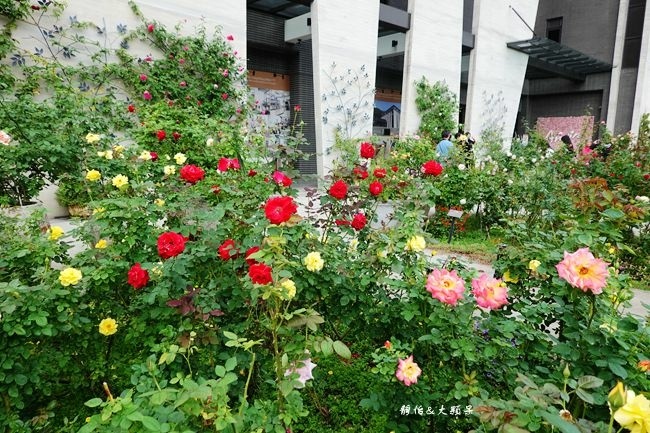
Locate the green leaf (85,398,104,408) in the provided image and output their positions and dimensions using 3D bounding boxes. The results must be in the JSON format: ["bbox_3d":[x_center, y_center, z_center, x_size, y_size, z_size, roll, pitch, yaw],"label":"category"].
[{"bbox_3d":[-0.585,0.475,1.100,0.049,0.010,0.028,-5,38,-15],"label":"green leaf"}]

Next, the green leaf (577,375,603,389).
[{"bbox_3d":[0.612,0.381,1.000,0.058,0.028,0.032,6,10,33],"label":"green leaf"}]

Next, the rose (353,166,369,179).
[{"bbox_3d":[0.209,-0.256,2.550,0.088,0.068,0.070,1,9,5],"label":"rose"}]

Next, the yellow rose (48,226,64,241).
[{"bbox_3d":[-1.147,0.073,1.850,0.066,0.058,0.055,-4,10,-23],"label":"yellow rose"}]

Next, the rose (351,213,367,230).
[{"bbox_3d":[0.188,0.028,2.400,0.082,0.095,0.075,1,9,4],"label":"rose"}]

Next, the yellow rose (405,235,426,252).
[{"bbox_3d":[0.376,0.112,1.800,0.087,0.071,0.075,2,10,12],"label":"yellow rose"}]

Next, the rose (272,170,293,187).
[{"bbox_3d":[-0.206,-0.184,2.100,0.092,0.074,0.080,-1,10,-6],"label":"rose"}]

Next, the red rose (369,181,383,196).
[{"bbox_3d":[0.262,-0.145,2.250,0.069,0.079,0.065,1,10,7],"label":"red rose"}]

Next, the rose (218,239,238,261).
[{"bbox_3d":[-0.434,0.148,1.950,0.090,0.092,0.070,-2,9,-13],"label":"rose"}]

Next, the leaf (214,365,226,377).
[{"bbox_3d":[-0.345,0.508,1.430,0.038,0.038,0.025,-3,10,-14],"label":"leaf"}]

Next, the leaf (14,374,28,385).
[{"bbox_3d":[-0.981,0.527,1.400,0.042,0.010,0.035,16,45,-9],"label":"leaf"}]

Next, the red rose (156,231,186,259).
[{"bbox_3d":[-0.585,0.107,1.650,0.108,0.100,0.075,-2,9,-12],"label":"red rose"}]

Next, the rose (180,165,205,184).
[{"bbox_3d":[-0.627,-0.199,2.050,0.112,0.085,0.095,-1,9,-6],"label":"rose"}]

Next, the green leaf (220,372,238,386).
[{"bbox_3d":[-0.313,0.534,1.420,0.056,0.044,0.035,-2,10,-13],"label":"green leaf"}]

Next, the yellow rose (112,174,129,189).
[{"bbox_3d":[-1.015,-0.174,2.150,0.075,0.066,0.060,-5,11,-25],"label":"yellow rose"}]

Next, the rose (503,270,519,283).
[{"bbox_3d":[0.707,0.230,1.650,0.062,0.052,0.050,2,9,12],"label":"rose"}]

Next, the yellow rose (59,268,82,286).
[{"bbox_3d":[-1.028,0.246,1.750,0.093,0.071,0.070,-5,10,-31],"label":"yellow rose"}]

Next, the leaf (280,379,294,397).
[{"bbox_3d":[-0.134,0.612,1.550,0.048,0.061,0.030,-1,10,-5],"label":"leaf"}]

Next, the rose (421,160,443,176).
[{"bbox_3d":[0.504,-0.227,2.050,0.099,0.072,0.090,2,10,14],"label":"rose"}]

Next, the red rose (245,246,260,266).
[{"bbox_3d":[-0.293,0.170,1.800,0.079,0.087,0.070,-2,10,-9],"label":"red rose"}]

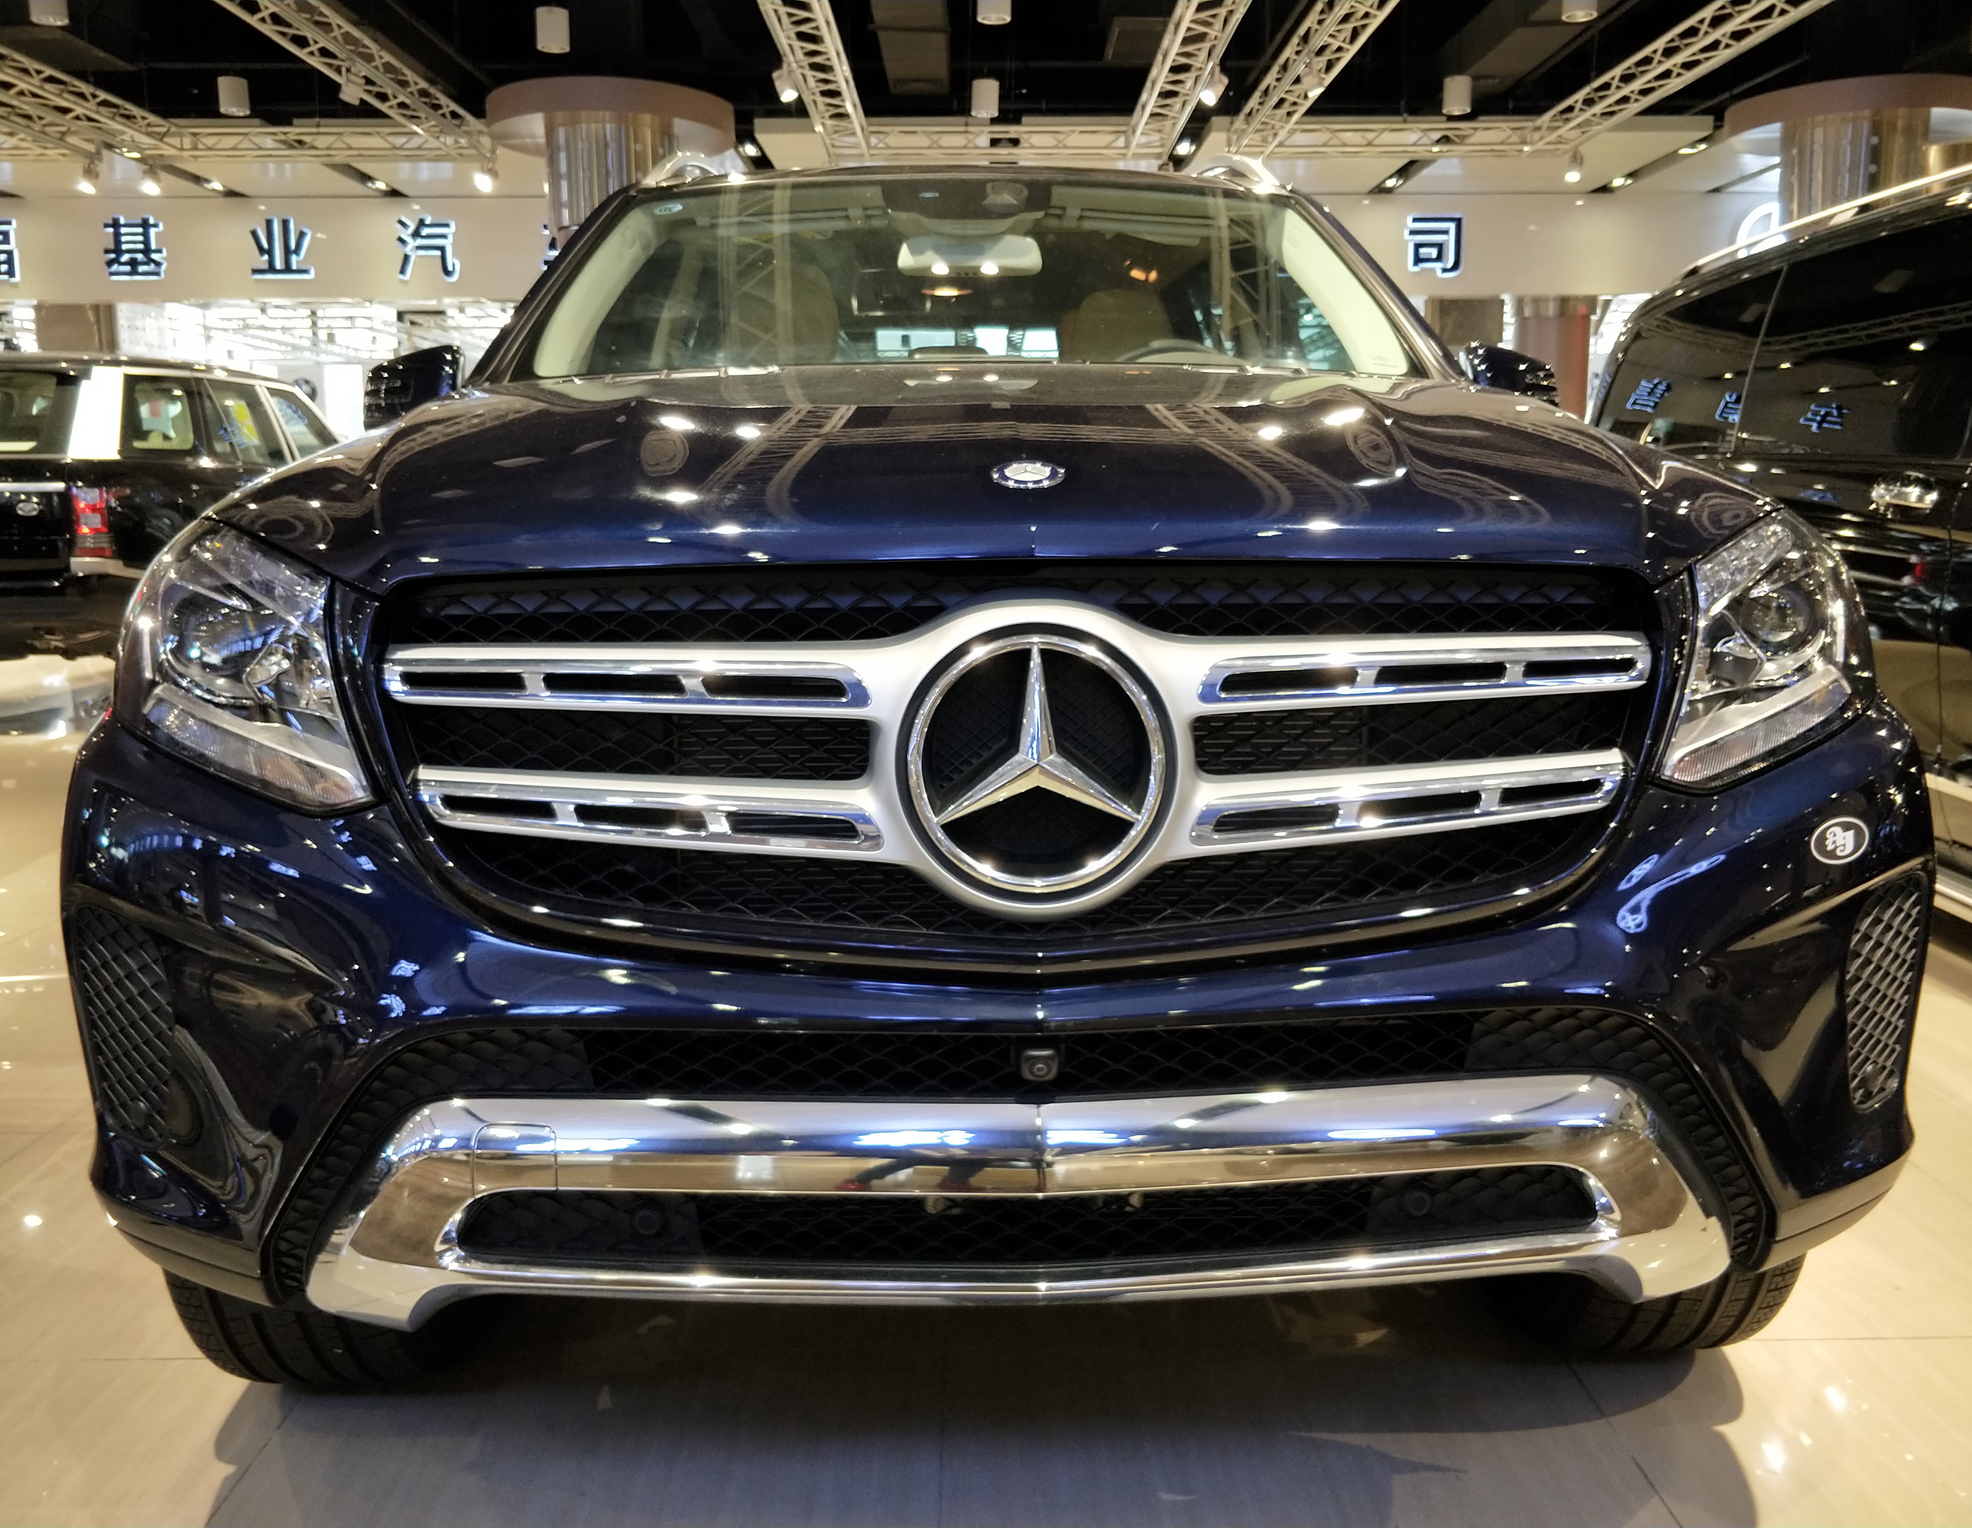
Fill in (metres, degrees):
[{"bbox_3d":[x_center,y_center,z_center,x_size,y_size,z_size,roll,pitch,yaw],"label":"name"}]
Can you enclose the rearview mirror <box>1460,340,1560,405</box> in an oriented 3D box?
[{"bbox_3d":[0.928,-0.676,2.670,0.200,0.175,0.150,-1,10,-2],"label":"rearview mirror"}]

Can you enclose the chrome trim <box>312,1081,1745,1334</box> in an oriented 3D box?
[{"bbox_3d":[0.044,0.355,1.196,1.270,0.260,0.220,-1,10,-2],"label":"chrome trim"}]

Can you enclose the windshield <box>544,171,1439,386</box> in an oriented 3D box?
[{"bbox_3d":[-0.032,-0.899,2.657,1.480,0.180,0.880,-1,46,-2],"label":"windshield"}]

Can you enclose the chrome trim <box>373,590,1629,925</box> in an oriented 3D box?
[{"bbox_3d":[0.034,-0.009,1.066,0.945,0.228,0.105,-1,10,-2],"label":"chrome trim"}]

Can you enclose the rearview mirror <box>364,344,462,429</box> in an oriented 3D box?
[{"bbox_3d":[-0.978,-0.653,2.599,0.200,0.175,0.150,-1,10,-2],"label":"rearview mirror"}]

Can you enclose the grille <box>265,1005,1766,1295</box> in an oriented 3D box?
[{"bbox_3d":[0.045,0.335,1.223,1.380,0.320,0.230,-1,10,-2],"label":"grille"}]

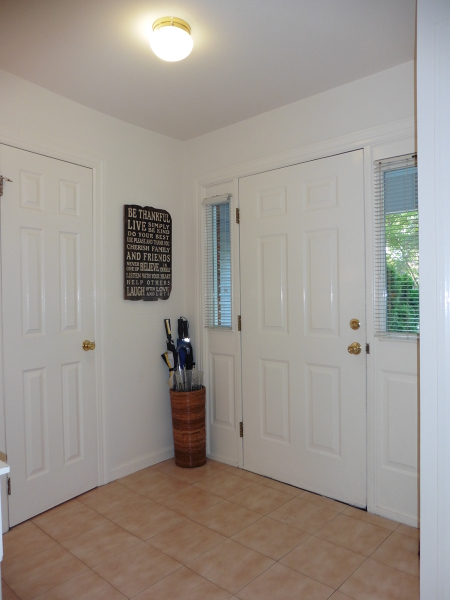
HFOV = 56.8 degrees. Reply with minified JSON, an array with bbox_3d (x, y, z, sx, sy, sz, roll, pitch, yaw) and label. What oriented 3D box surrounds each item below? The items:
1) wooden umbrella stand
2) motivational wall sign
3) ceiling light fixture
[{"bbox_3d":[-0.268,0.924,3.077,0.262,0.550,0.262,-1,1,0],"label":"wooden umbrella stand"},{"bbox_3d":[-0.537,-0.327,2.974,0.022,0.662,0.430,0,2,40],"label":"motivational wall sign"},{"bbox_3d":[-0.238,-1.155,1.876,0.192,0.128,0.192,-1,1,0],"label":"ceiling light fixture"}]

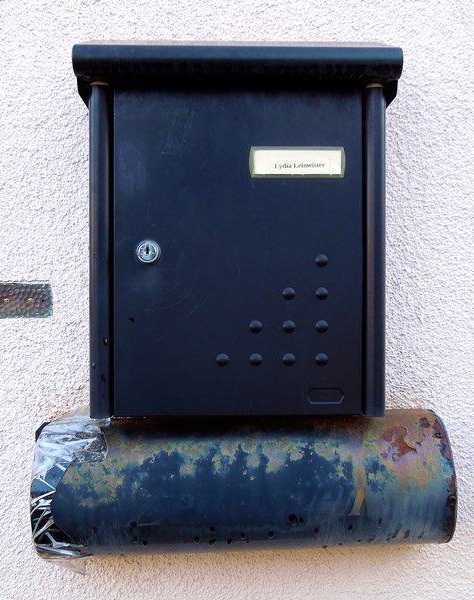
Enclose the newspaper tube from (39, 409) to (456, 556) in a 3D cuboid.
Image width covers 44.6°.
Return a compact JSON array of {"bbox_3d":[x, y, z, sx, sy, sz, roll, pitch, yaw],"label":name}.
[{"bbox_3d":[0.001,0.184,0.606,0.415,0.128,0.122,0,1,-2],"label":"newspaper tube"}]

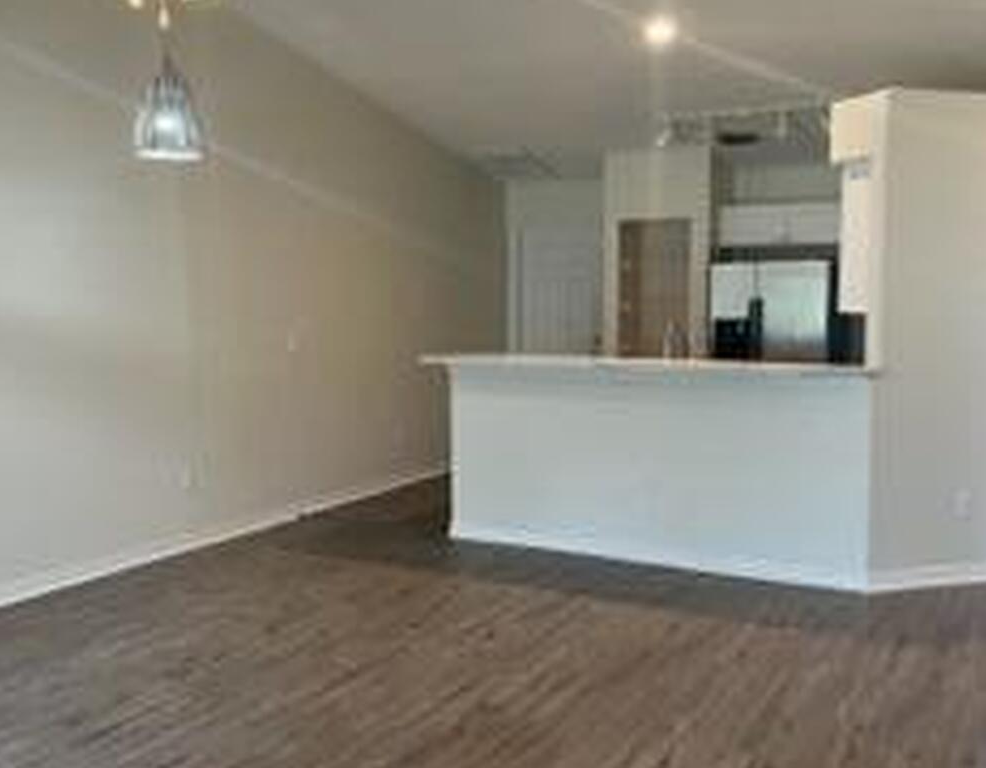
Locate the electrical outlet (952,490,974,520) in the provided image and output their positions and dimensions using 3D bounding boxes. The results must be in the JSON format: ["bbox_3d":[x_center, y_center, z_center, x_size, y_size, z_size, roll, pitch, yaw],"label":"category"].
[{"bbox_3d":[2.318,0.595,3.791,0.080,0.120,0.012,-1,5,-12],"label":"electrical outlet"}]

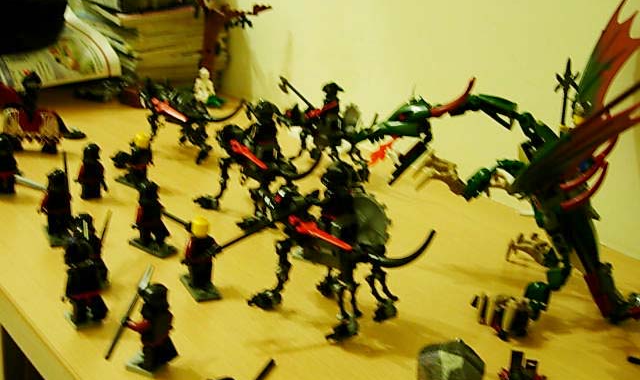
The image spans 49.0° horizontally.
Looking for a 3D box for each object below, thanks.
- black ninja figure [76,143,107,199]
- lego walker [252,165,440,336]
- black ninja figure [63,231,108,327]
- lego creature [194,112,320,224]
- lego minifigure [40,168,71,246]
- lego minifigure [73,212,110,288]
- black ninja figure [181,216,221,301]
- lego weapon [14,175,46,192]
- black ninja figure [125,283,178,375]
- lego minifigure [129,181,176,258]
[{"bbox_3d":[-0.172,-0.015,0.526,0.025,0.043,0.016,-8,27,-25],"label":"black ninja figure"},{"bbox_3d":[0.008,0.031,0.394,0.114,0.097,0.046,18,28,27],"label":"lego walker"},{"bbox_3d":[-0.130,0.051,0.386,0.025,0.046,0.026,-14,30,-34],"label":"black ninja figure"},{"bbox_3d":[-0.048,-0.024,0.507,0.112,0.093,0.045,22,30,33],"label":"lego creature"},{"bbox_3d":[-0.176,0.010,0.467,0.025,0.046,0.026,-8,27,-25],"label":"lego minifigure"},{"bbox_3d":[-0.138,0.035,0.418,0.025,0.046,0.025,-14,30,-34],"label":"lego minifigure"},{"bbox_3d":[-0.071,0.040,0.421,0.024,0.044,0.026,-12,30,-32],"label":"black ninja figure"},{"bbox_3d":[-0.210,-0.004,0.513,0.039,0.005,0.003,17,27,18],"label":"lego weapon"},{"bbox_3d":[-0.084,0.069,0.354,0.026,0.046,0.025,21,29,31],"label":"black ninja figure"},{"bbox_3d":[-0.110,0.019,0.460,0.026,0.046,0.025,24,31,36],"label":"lego minifigure"}]

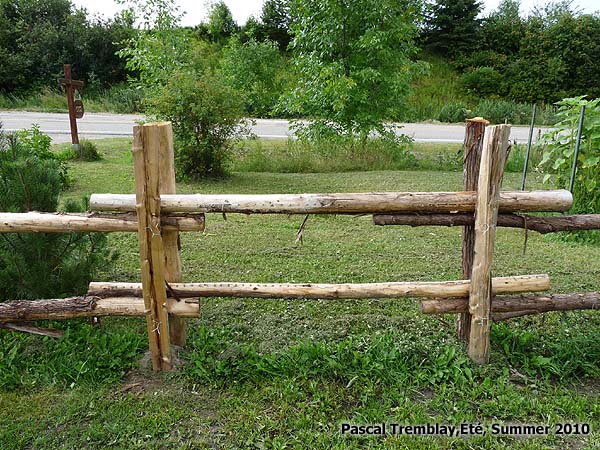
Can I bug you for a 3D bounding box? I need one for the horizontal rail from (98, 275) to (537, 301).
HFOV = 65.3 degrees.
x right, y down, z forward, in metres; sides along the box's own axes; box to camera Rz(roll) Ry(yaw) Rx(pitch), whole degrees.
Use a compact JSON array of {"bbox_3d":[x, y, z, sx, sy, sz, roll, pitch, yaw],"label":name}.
[{"bbox_3d":[0.108,0.339,2.618,2.554,0.080,0.080,-1,14,0],"label":"horizontal rail"}]

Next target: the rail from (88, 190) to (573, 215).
[{"bbox_3d":[0.163,-0.121,2.489,2.545,0.102,0.102,0,15,0],"label":"rail"}]

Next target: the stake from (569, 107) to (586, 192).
[{"bbox_3d":[3.641,-0.877,6.172,0.045,1.367,0.045,0,14,0],"label":"stake"}]

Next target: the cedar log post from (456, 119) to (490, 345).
[{"bbox_3d":[0.987,0.056,2.707,0.125,1.296,0.125,-2,14,0],"label":"cedar log post"}]

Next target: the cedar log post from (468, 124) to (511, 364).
[{"bbox_3d":[0.983,0.130,2.463,0.108,1.275,0.108,0,14,0],"label":"cedar log post"}]

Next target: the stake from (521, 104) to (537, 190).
[{"bbox_3d":[3.187,-0.978,6.550,0.040,1.373,0.040,1,14,0],"label":"stake"}]

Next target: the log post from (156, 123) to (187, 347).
[{"bbox_3d":[-0.736,0.079,2.653,0.130,1.279,0.130,0,14,0],"label":"log post"}]

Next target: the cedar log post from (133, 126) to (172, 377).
[{"bbox_3d":[-0.738,0.139,2.409,0.118,1.284,0.118,0,14,0],"label":"cedar log post"}]

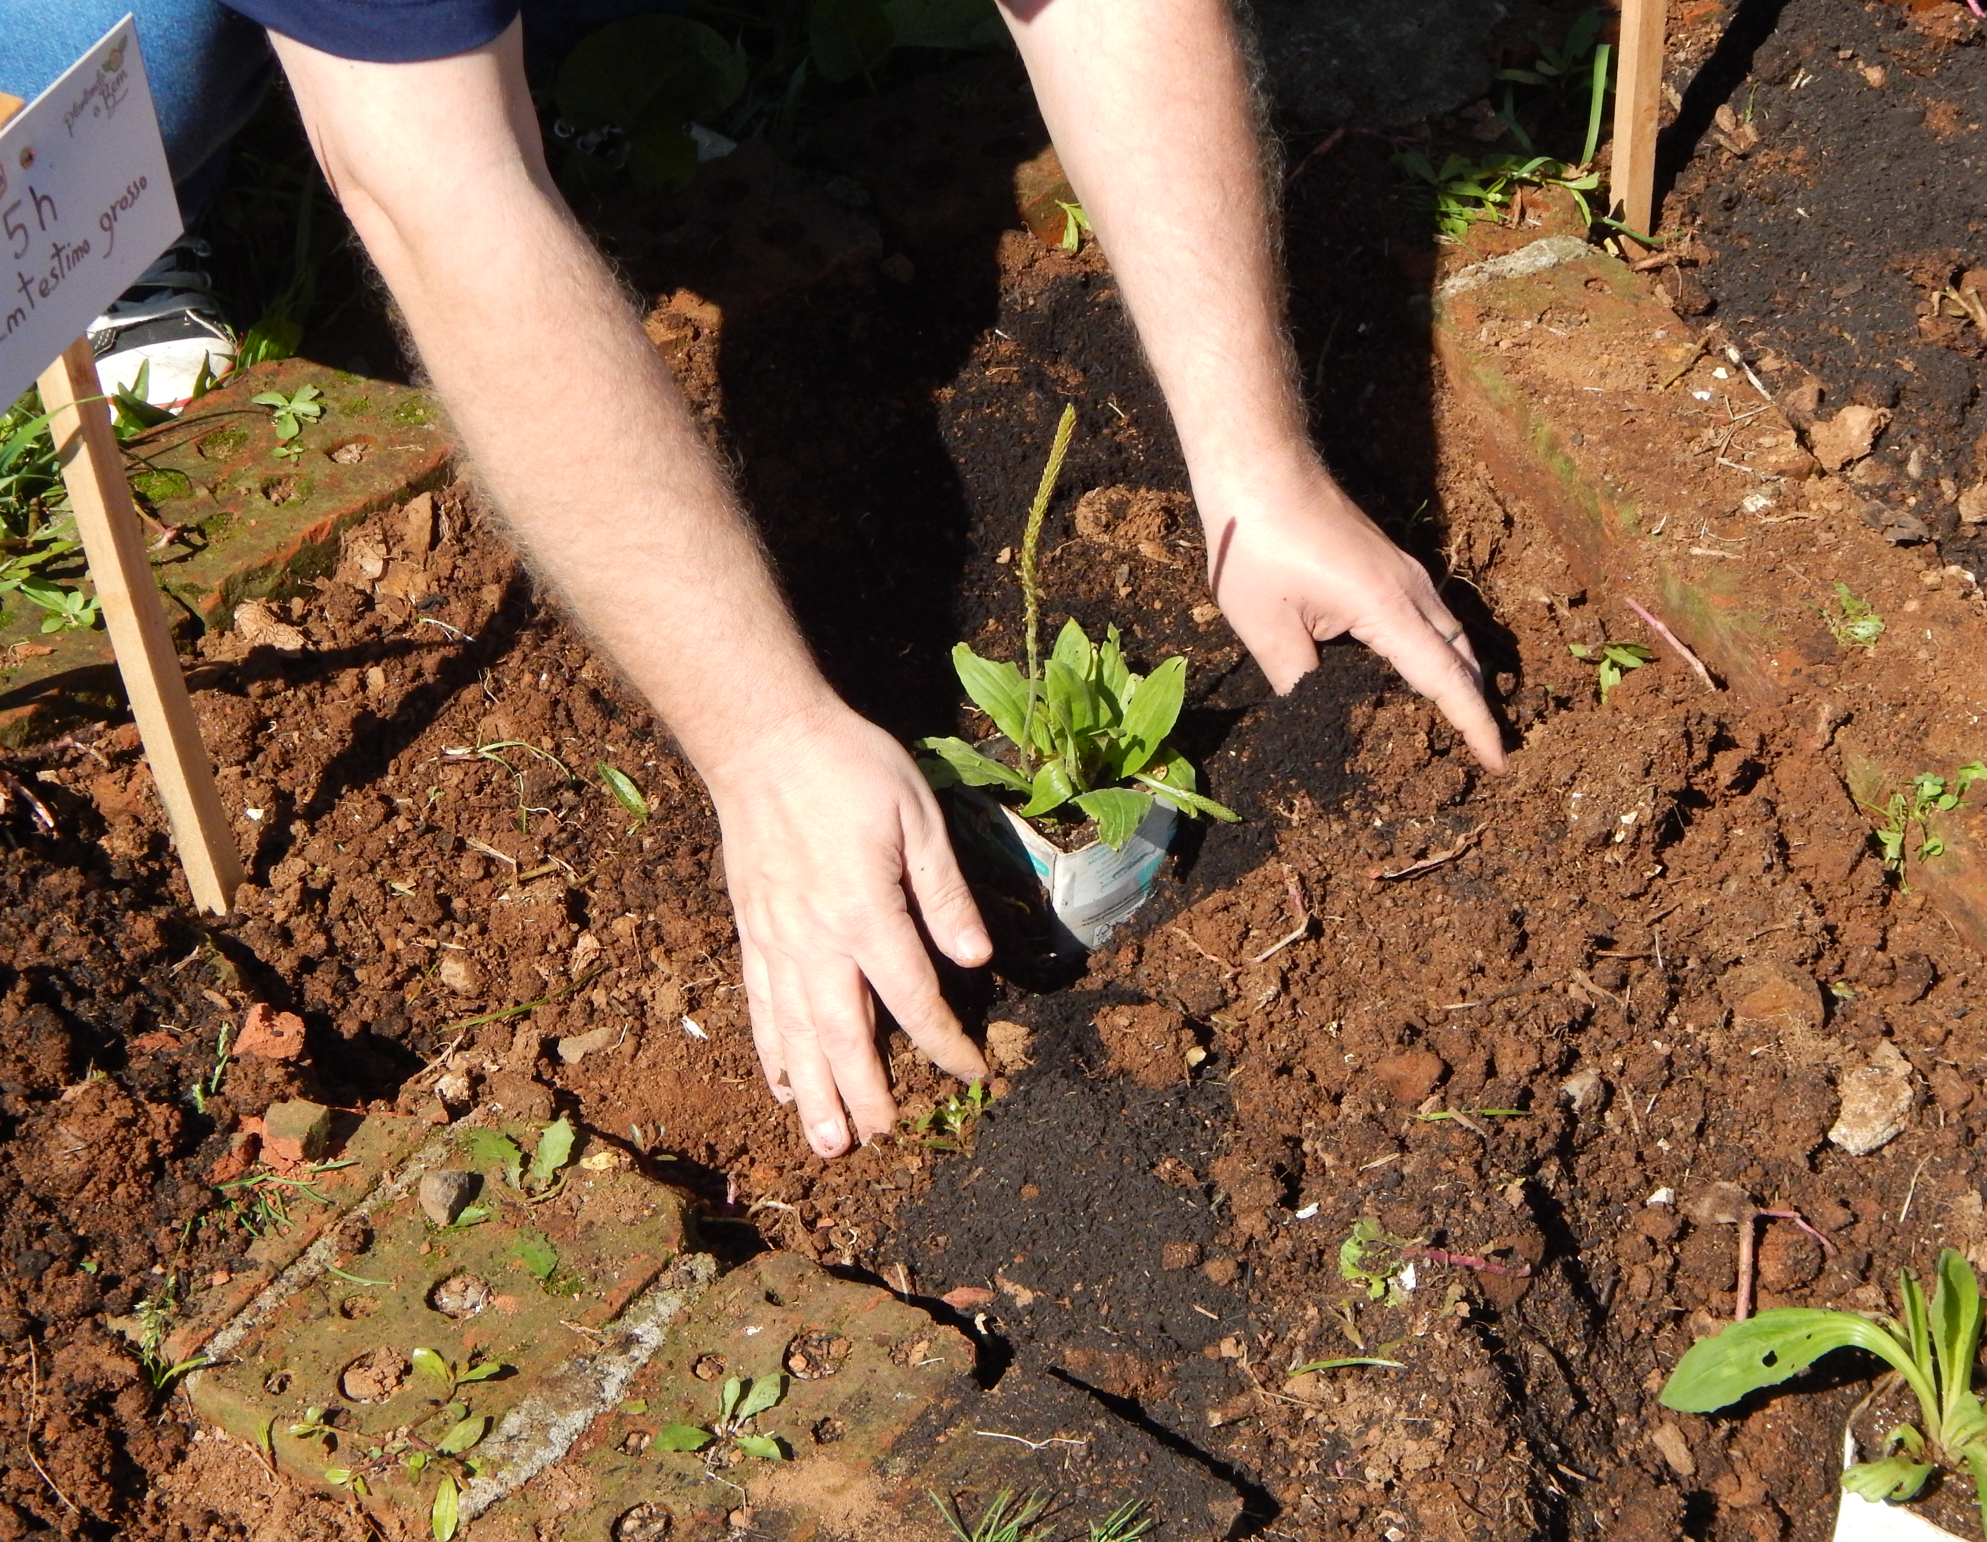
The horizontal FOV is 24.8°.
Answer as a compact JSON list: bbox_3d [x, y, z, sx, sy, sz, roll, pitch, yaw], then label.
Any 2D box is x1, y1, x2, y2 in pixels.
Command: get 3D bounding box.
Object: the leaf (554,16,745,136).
[{"bbox_3d":[-0.188,-0.380,2.464,0.104,0.047,0.090,-2,39,0],"label":"leaf"}]

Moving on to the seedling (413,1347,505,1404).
[{"bbox_3d":[-0.212,0.239,1.788,0.036,0.017,0.023,-2,39,0],"label":"seedling"}]

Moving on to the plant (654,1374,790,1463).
[{"bbox_3d":[-0.106,0.253,1.764,0.052,0.020,0.036,-2,39,0],"label":"plant"}]

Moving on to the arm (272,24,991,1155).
[{"bbox_3d":[-0.164,-0.088,2.005,0.140,0.130,0.550,-23,81,-3],"label":"arm"}]

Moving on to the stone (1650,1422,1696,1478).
[{"bbox_3d":[0.274,0.274,1.820,0.011,0.009,0.026,-21,45,-22],"label":"stone"}]

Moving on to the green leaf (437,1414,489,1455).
[{"bbox_3d":[-0.208,0.259,1.766,0.012,0.006,0.026,23,45,28],"label":"green leaf"}]

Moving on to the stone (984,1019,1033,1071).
[{"bbox_3d":[0.007,0.120,1.972,0.021,0.019,0.024,-2,39,0],"label":"stone"}]

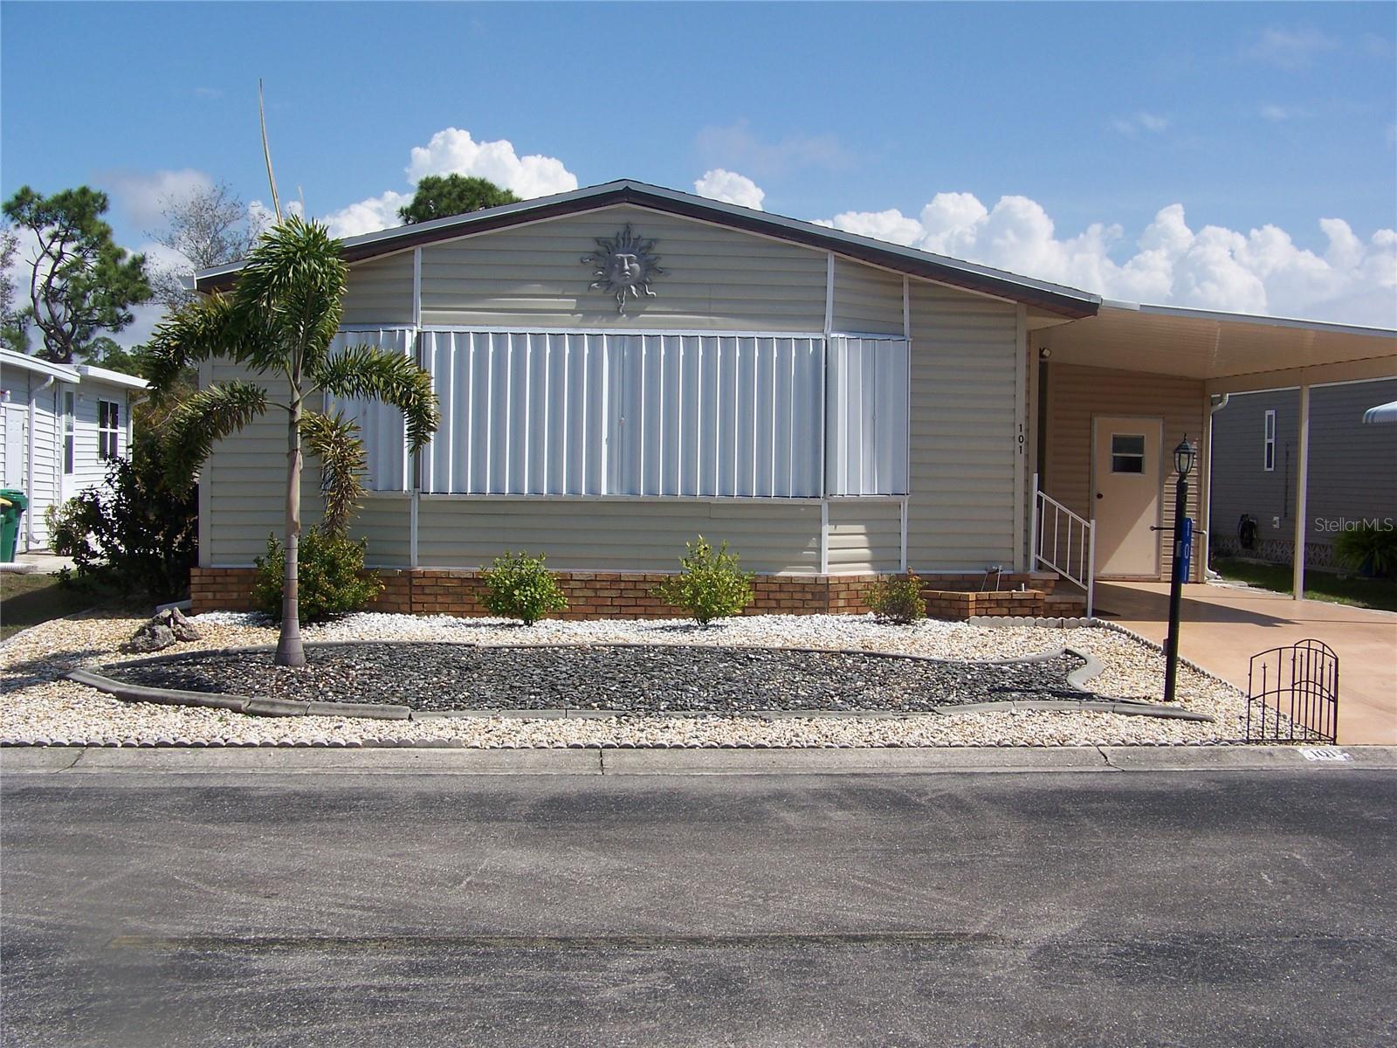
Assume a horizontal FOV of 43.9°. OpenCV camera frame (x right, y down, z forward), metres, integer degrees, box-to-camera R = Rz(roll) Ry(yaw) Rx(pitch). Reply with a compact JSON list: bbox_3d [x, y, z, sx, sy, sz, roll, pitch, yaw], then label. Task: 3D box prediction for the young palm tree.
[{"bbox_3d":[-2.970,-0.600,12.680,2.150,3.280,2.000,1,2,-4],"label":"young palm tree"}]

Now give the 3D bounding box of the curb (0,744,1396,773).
[{"bbox_3d":[0.120,1.325,9.720,8.000,0.120,0.500,1,2,-4],"label":"curb"}]

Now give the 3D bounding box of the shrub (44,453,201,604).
[{"bbox_3d":[-5.740,0.010,17.300,1.600,1.500,1.500,1,2,-4],"label":"shrub"}]

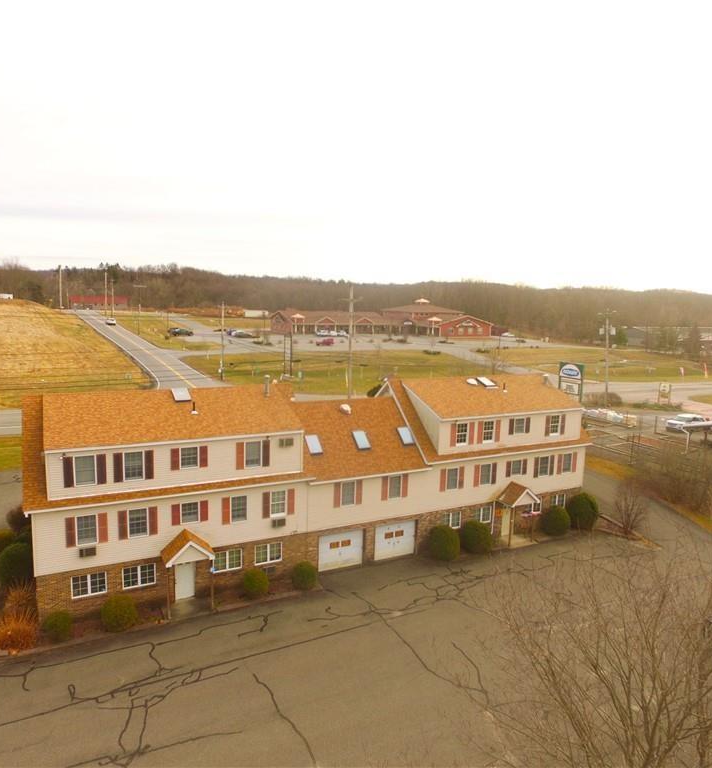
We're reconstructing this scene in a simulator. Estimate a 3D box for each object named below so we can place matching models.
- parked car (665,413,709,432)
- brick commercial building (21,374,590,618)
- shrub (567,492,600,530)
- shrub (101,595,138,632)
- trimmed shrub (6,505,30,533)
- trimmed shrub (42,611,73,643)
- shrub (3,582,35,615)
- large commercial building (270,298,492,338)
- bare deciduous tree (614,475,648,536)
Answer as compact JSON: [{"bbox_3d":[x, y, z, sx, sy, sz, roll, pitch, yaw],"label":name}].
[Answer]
[{"bbox_3d":[38.239,4.375,67.965,5.100,1.820,1.950,-3,10,-26],"label":"parked car"},{"bbox_3d":[-1.053,5.010,38.590,35.400,10.250,11.800,-3,10,-26],"label":"brick commercial building"},{"bbox_3d":[15.947,8.934,41.502,2.210,2.560,2.210,-3,10,-26],"label":"shrub"},{"bbox_3d":[-11.042,10.724,27.676,1.630,1.540,1.630,-3,10,-26],"label":"shrub"},{"bbox_3d":[-20.627,8.286,36.470,1.520,1.630,1.520,-3,10,-26],"label":"trimmed shrub"},{"bbox_3d":[-13.464,10.935,26.721,1.190,1.260,1.190,-3,10,-26],"label":"trimmed shrub"},{"bbox_3d":[-15.958,10.272,28.157,1.400,1.840,1.400,-3,10,-26],"label":"shrub"},{"bbox_3d":[7.864,-24.281,208.448,77.000,12.600,36.000,-2,9,-24],"label":"large commercial building"},{"bbox_3d":[18.897,8.339,40.611,2.180,4.010,2.180,-3,10,-26],"label":"bare deciduous tree"}]

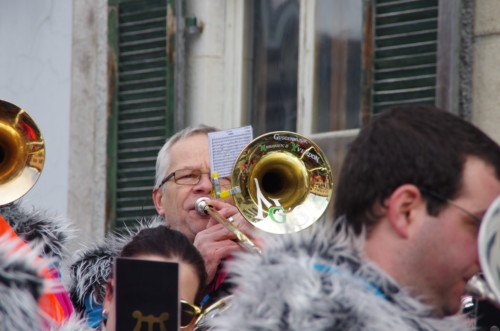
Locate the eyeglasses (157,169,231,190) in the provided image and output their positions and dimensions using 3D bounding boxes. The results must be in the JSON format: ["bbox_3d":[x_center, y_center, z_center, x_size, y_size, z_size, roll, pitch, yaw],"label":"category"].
[{"bbox_3d":[-0.117,0.052,8.931,0.137,0.044,0.138,1,-20,-19],"label":"eyeglasses"}]

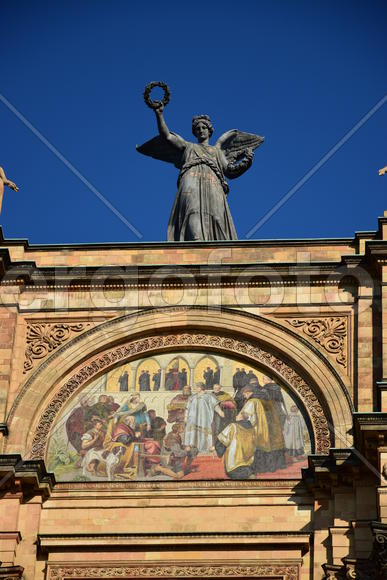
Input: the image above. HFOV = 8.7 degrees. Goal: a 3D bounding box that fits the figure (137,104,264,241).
[{"bbox_3d":[0.108,-1.850,46.529,2.380,3.700,1.300,-1,-38,5],"label":"figure"}]

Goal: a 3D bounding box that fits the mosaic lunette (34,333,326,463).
[{"bbox_3d":[-0.207,1.926,42.808,5.050,2.950,0.350,-1,-38,5],"label":"mosaic lunette"}]

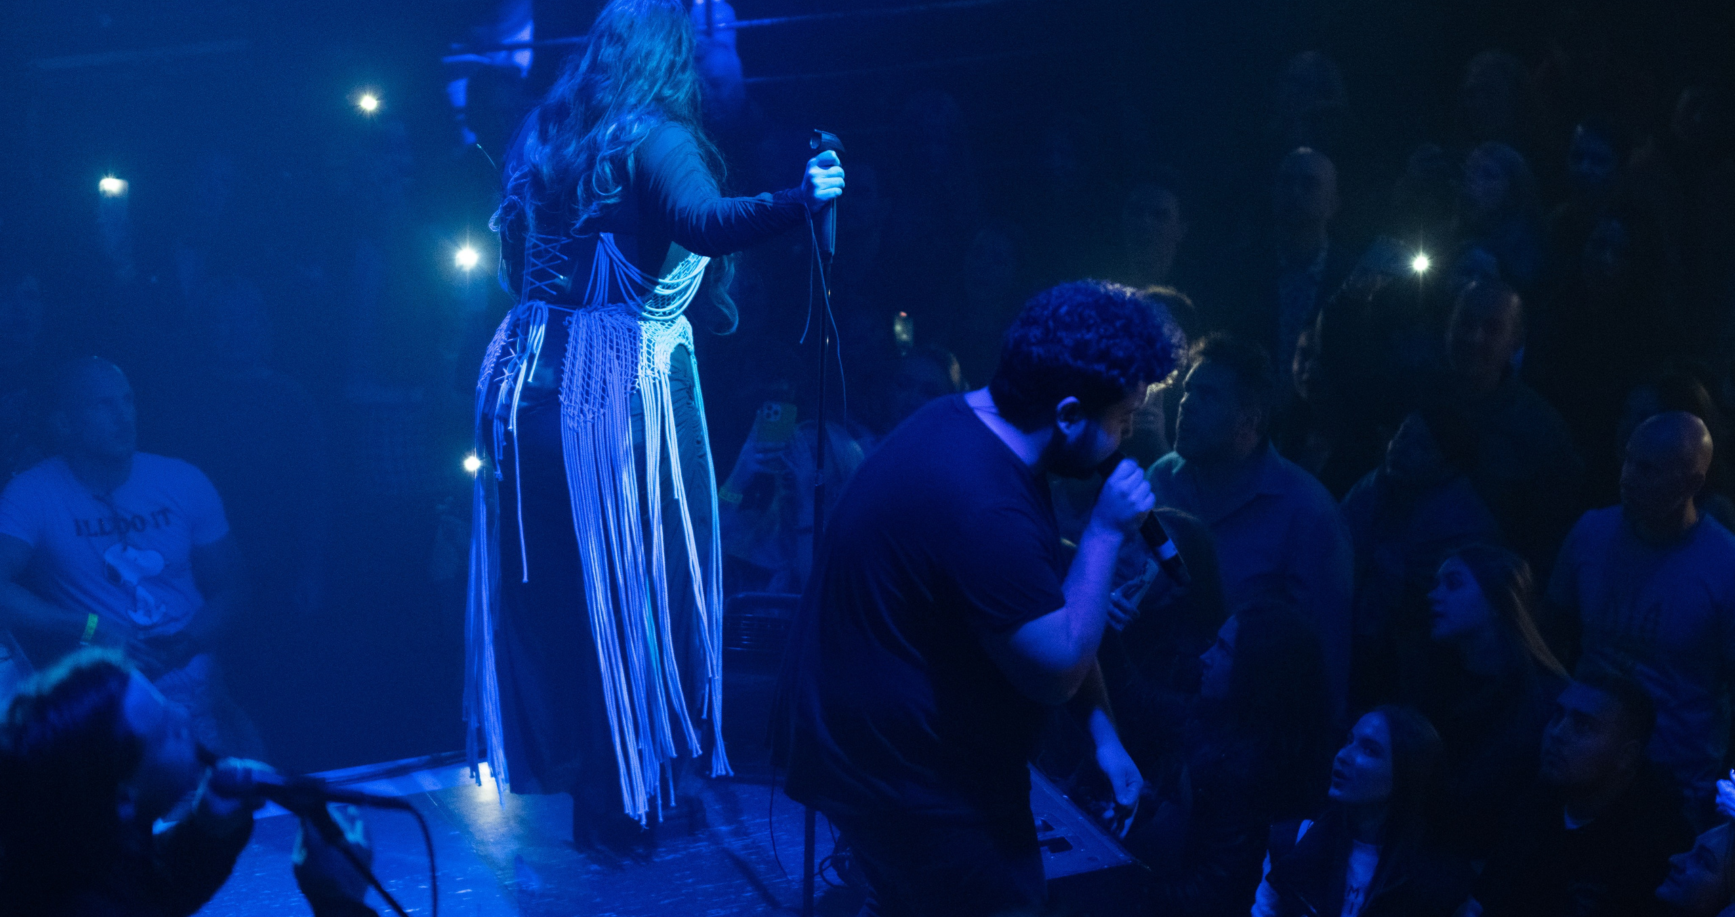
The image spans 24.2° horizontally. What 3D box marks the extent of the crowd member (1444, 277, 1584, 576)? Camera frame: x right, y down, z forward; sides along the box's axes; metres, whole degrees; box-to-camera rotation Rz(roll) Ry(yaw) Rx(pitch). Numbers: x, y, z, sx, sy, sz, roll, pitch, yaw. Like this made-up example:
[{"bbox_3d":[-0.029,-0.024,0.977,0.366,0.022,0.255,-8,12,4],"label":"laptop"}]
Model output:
[{"bbox_3d":[1.466,0.412,9.851,0.520,1.770,0.340,14,22,33],"label":"crowd member"}]

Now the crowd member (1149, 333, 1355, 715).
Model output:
[{"bbox_3d":[0.848,0.576,9.356,0.360,1.800,0.540,-9,21,-28],"label":"crowd member"}]

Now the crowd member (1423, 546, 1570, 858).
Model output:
[{"bbox_3d":[1.288,0.967,8.733,0.340,1.660,0.460,-7,20,-24],"label":"crowd member"}]

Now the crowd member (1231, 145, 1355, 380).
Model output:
[{"bbox_3d":[1.150,-0.011,11.351,0.520,1.770,0.340,10,20,24],"label":"crowd member"}]

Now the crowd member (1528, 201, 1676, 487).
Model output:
[{"bbox_3d":[1.975,0.095,11.233,0.480,1.660,0.340,14,22,33],"label":"crowd member"}]

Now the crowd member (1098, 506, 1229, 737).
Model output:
[{"bbox_3d":[0.632,0.892,8.833,0.380,1.660,0.480,-4,19,-14],"label":"crowd member"}]

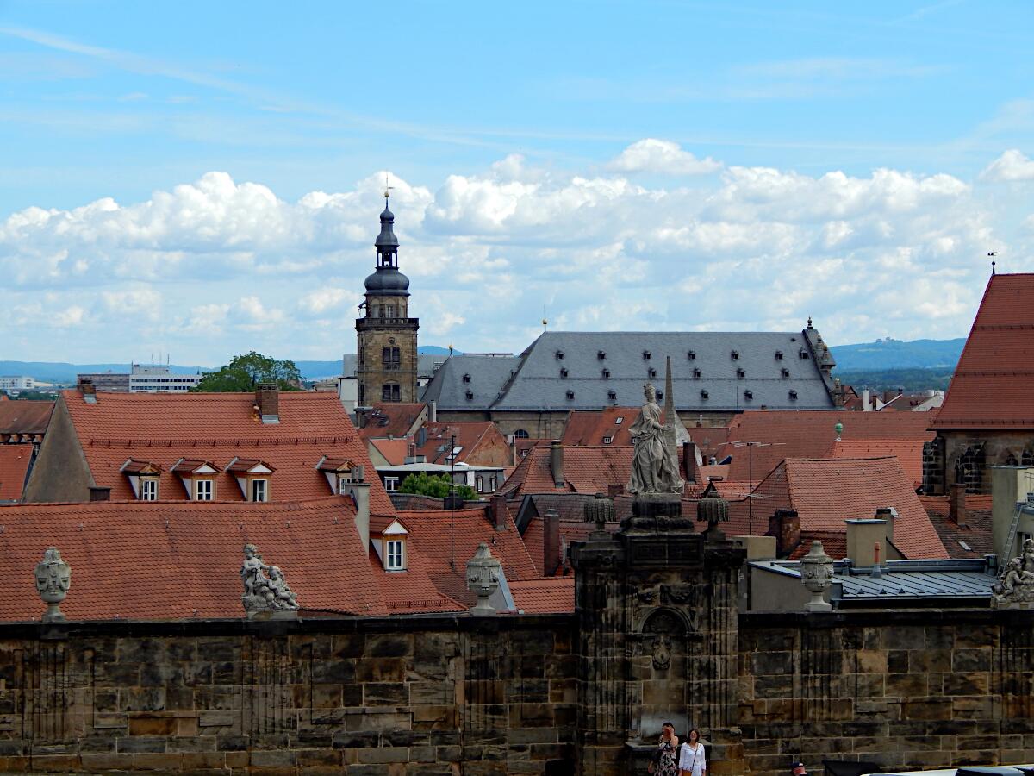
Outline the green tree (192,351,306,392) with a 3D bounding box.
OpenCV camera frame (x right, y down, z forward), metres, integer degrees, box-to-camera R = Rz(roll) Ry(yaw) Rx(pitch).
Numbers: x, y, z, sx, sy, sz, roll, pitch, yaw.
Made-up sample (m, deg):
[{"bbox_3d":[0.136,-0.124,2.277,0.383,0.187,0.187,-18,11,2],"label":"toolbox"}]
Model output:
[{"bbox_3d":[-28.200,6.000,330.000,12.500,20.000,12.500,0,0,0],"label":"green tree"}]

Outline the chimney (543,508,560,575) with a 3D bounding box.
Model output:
[{"bbox_3d":[1.424,6.312,128.000,0.480,2.750,0.460,0,0,-36],"label":"chimney"}]

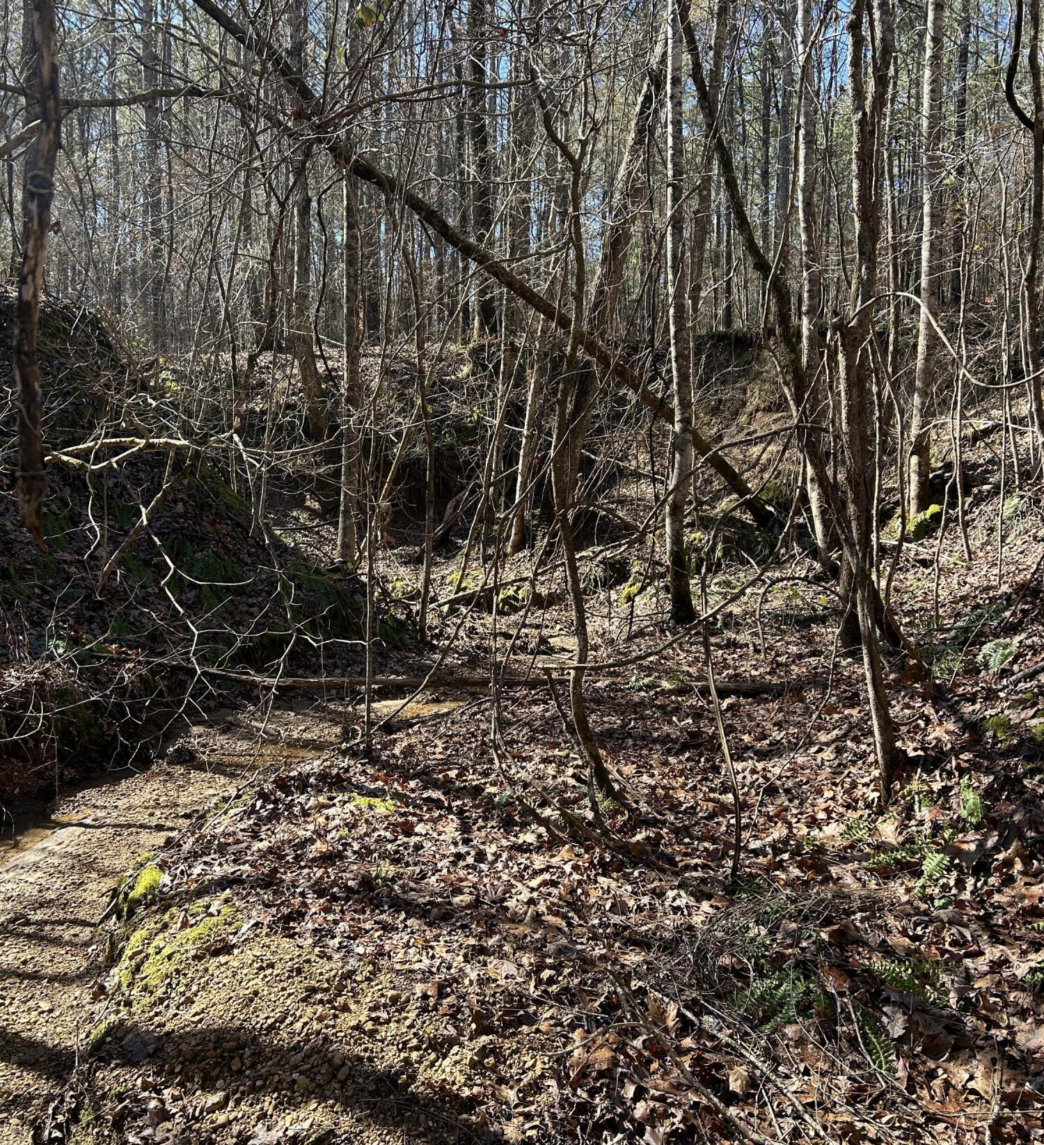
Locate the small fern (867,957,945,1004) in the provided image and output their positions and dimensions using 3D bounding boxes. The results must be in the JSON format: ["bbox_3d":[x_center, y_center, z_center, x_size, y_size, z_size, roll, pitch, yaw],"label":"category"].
[{"bbox_3d":[1.100,1.168,3.000,0.200,0.085,0.150,1,3,0],"label":"small fern"}]

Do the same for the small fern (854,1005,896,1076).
[{"bbox_3d":[0.926,1.228,2.750,0.100,0.110,0.190,1,3,0],"label":"small fern"}]

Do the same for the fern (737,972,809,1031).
[{"bbox_3d":[0.693,1.186,2.900,0.190,0.110,0.170,1,3,0],"label":"fern"}]

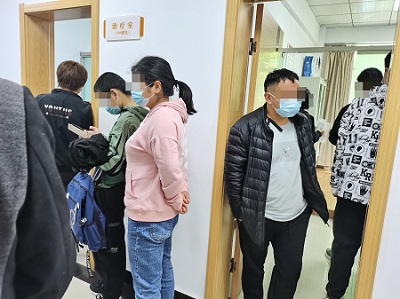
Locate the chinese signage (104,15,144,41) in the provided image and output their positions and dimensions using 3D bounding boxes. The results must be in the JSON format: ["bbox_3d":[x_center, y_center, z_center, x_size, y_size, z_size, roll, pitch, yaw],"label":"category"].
[{"bbox_3d":[-0.491,-0.783,1.943,0.332,0.156,0.022,8,10,27],"label":"chinese signage"}]

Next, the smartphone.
[{"bbox_3d":[-0.763,-0.112,1.890,0.160,0.010,0.076,29,-32,0],"label":"smartphone"}]

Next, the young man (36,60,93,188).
[{"bbox_3d":[-1.003,0.210,2.240,0.480,1.700,0.310,7,9,18],"label":"young man"}]

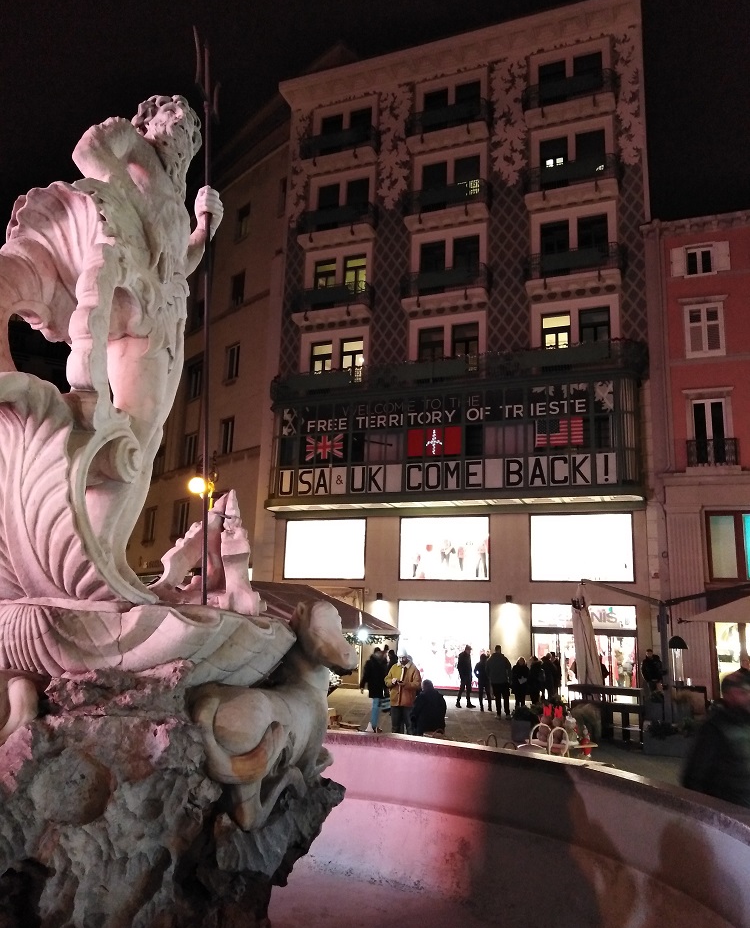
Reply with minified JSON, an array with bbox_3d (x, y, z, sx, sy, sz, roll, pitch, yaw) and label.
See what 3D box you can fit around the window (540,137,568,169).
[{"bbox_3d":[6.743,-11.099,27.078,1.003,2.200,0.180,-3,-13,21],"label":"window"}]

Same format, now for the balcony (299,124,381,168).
[{"bbox_3d":[-1.498,-13.080,30.221,3.274,1.219,0.860,-3,-13,21],"label":"balcony"}]

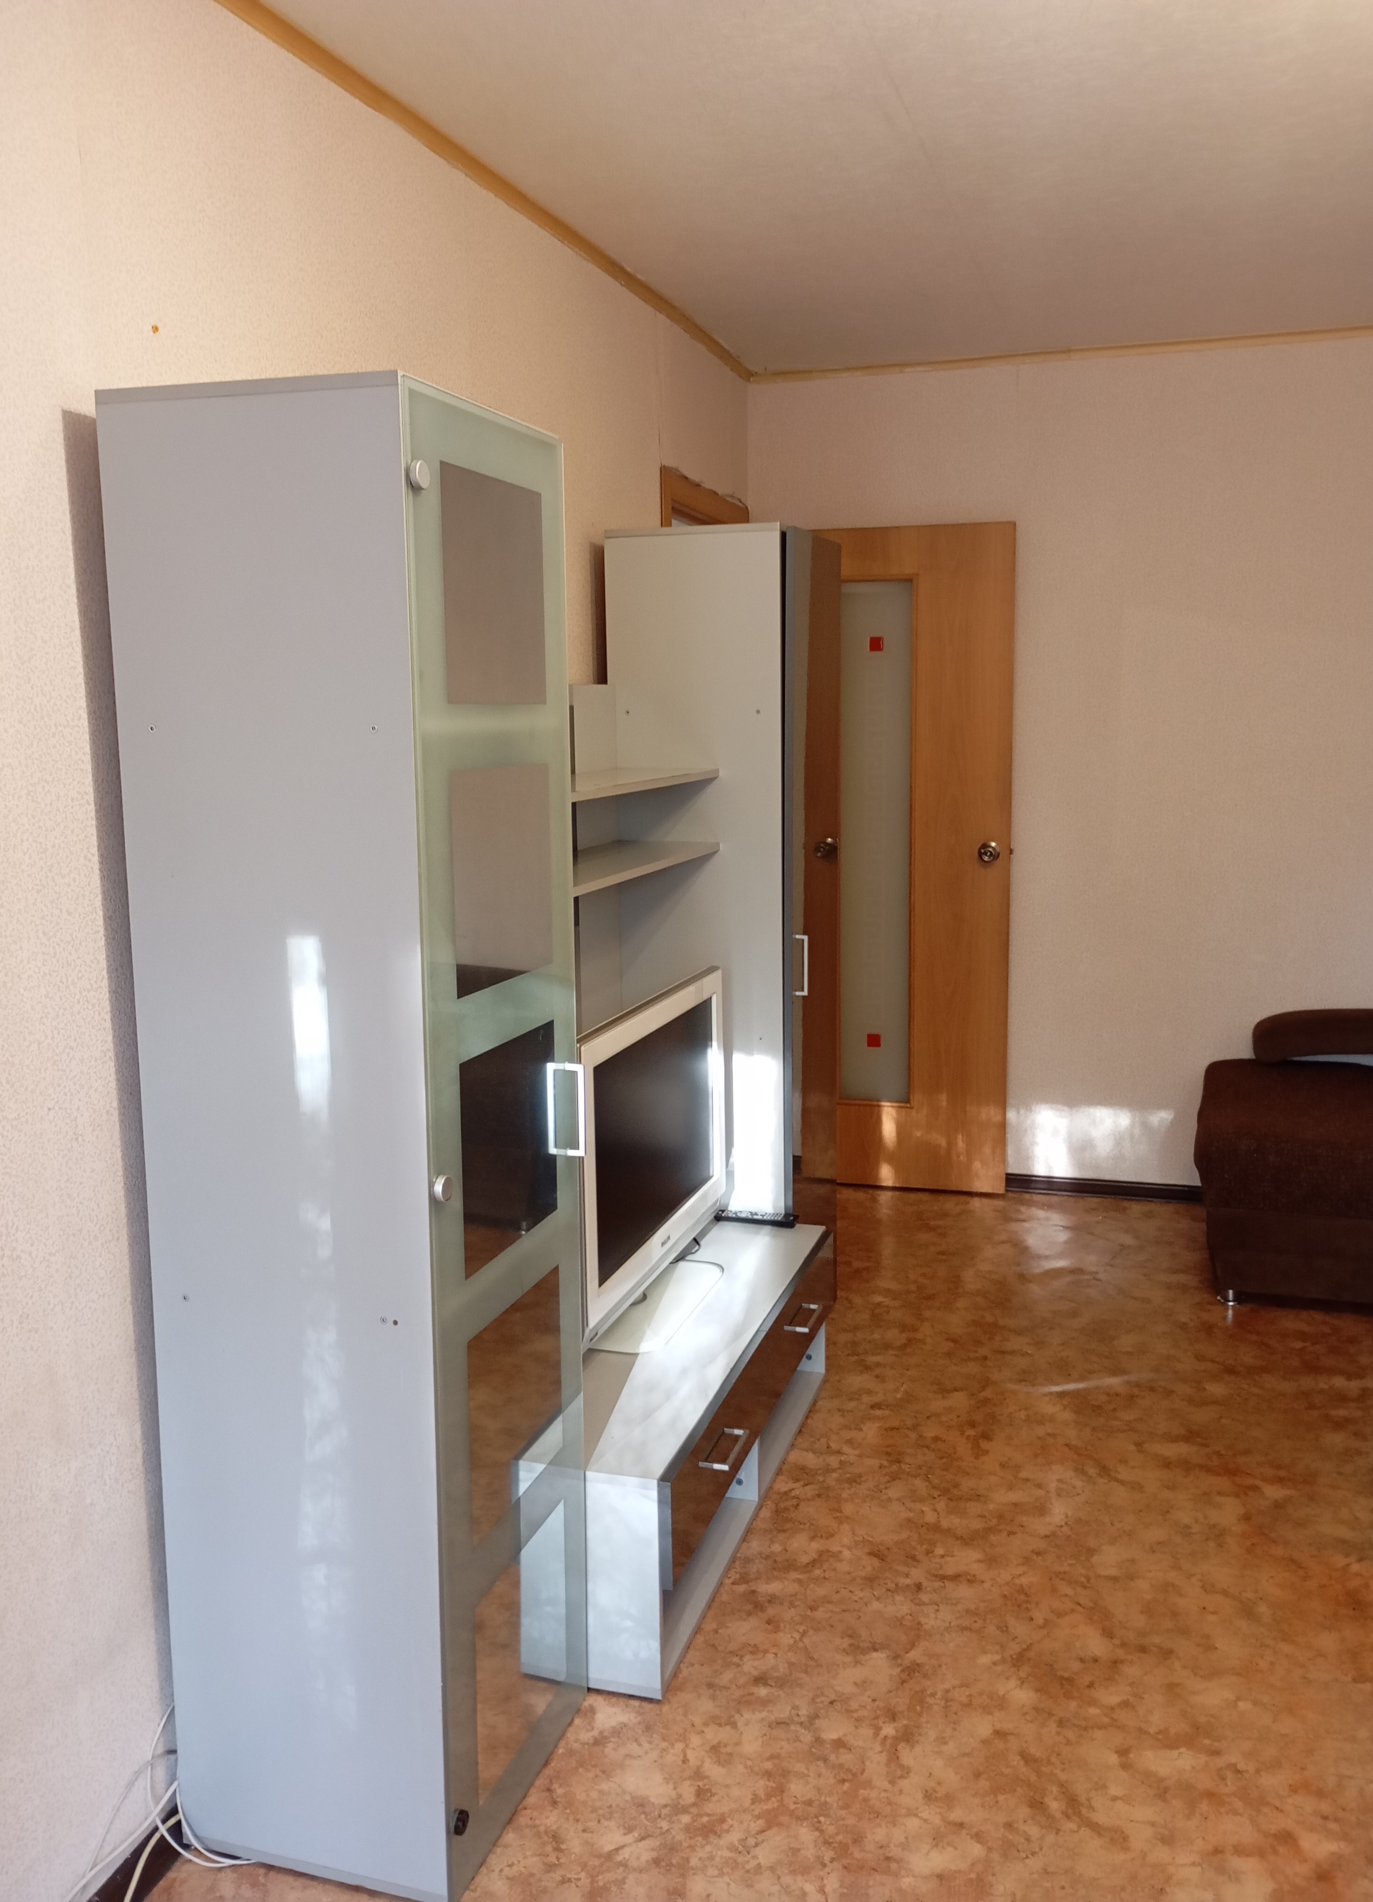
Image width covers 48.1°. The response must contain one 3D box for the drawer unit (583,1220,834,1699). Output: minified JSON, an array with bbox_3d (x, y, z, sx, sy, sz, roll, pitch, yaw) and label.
[{"bbox_3d":[-0.089,0.887,3.019,0.513,0.363,1.207,3,10,17],"label":"drawer unit"}]

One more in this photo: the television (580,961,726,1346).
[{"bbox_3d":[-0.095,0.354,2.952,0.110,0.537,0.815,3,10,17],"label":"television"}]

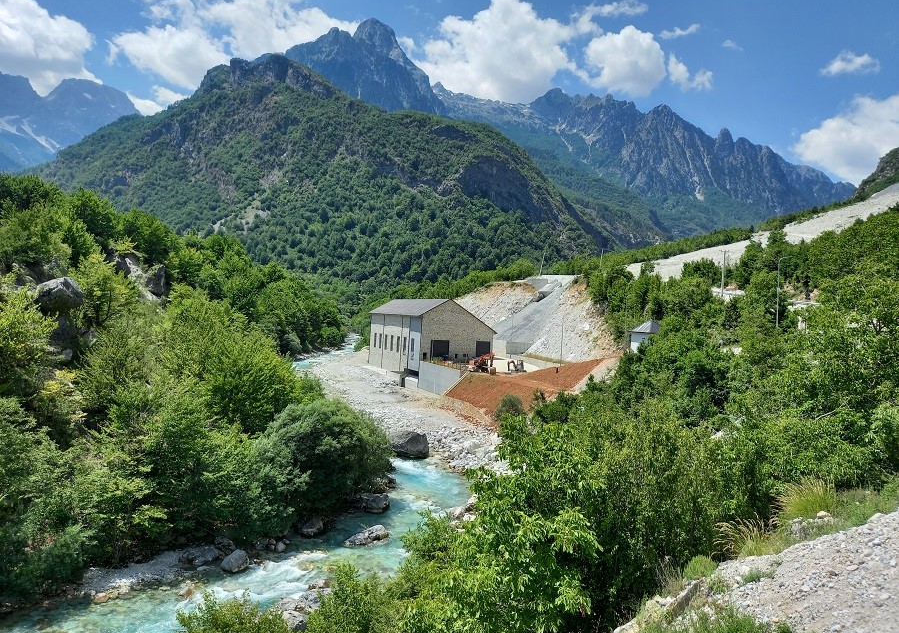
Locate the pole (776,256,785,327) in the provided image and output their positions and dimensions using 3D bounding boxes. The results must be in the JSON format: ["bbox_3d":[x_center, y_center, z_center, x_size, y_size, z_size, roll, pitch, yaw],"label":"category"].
[{"bbox_3d":[36.971,-2.448,73.007,0.300,8.600,0.300,3,0,0],"label":"pole"}]

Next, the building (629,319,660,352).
[{"bbox_3d":[34.661,3.449,112.000,4.800,5.800,5.000,3,0,-33],"label":"building"}]

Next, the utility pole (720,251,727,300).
[{"bbox_3d":[54.752,-8.316,130.008,0.400,10.000,0.350,3,0,0],"label":"utility pole"}]

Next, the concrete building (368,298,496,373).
[{"bbox_3d":[-5.701,4.288,161.623,18.176,16.969,34.790,3,0,-26],"label":"concrete building"}]

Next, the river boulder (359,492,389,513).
[{"bbox_3d":[-6.890,17.179,60.082,2.900,1.450,2.200,3,0,-6],"label":"river boulder"}]

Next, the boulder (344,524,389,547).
[{"bbox_3d":[-6.666,17.527,52.539,3.400,1.200,1.600,3,0,-26],"label":"boulder"}]

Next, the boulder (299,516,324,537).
[{"bbox_3d":[-11.360,17.309,53.654,1.900,1.200,1.500,3,0,-11],"label":"boulder"}]

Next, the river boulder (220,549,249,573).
[{"bbox_3d":[-15.285,17.365,46.296,1.900,1.150,1.450,3,0,-14],"label":"river boulder"}]

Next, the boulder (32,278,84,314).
[{"bbox_3d":[-42.140,-2.156,70.000,4.600,3.600,3.800,3,0,29],"label":"boulder"}]

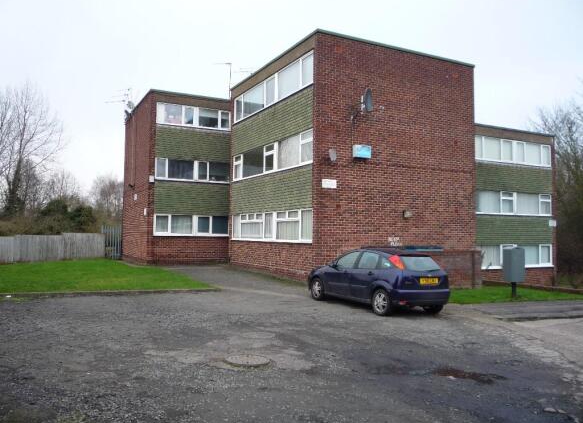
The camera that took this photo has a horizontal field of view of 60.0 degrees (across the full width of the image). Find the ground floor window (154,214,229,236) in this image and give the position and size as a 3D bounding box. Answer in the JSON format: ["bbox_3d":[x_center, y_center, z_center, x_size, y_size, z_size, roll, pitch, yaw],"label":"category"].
[{"bbox_3d":[-4.574,0.670,23.439,3.586,0.941,0.120,2,-3,-28],"label":"ground floor window"}]

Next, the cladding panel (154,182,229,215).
[{"bbox_3d":[-4.566,-0.538,23.494,3.560,1.477,0.120,2,-3,-28],"label":"cladding panel"}]

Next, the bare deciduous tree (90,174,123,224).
[{"bbox_3d":[-16.479,0.089,45.000,3.400,7.000,3.400,0,-3,0],"label":"bare deciduous tree"}]

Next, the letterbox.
[{"bbox_3d":[6.356,1.519,14.400,0.480,1.010,0.430,1,-3,-13],"label":"letterbox"}]

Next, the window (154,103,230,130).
[{"bbox_3d":[-4.525,-4.385,23.678,3.547,0.965,0.120,2,-3,-28],"label":"window"}]

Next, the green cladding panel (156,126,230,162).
[{"bbox_3d":[-4.538,-3.101,23.617,3.555,1.477,0.120,2,-3,-28],"label":"green cladding panel"}]

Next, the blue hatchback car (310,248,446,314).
[{"bbox_3d":[2.020,1.675,12.800,1.720,1.430,4.160,2,-3,-29],"label":"blue hatchback car"}]

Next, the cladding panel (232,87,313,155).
[{"bbox_3d":[-0.908,-3.201,19.047,0.120,1.379,6.841,2,-3,-28],"label":"cladding panel"}]

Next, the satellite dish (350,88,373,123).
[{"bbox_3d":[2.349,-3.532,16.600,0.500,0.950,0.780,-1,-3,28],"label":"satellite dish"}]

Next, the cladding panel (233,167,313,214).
[{"bbox_3d":[-0.904,-0.652,18.901,0.120,1.409,6.802,2,-3,-28],"label":"cladding panel"}]

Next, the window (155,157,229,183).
[{"bbox_3d":[-4.553,-1.863,23.557,3.561,1.003,0.120,2,-3,-28],"label":"window"}]

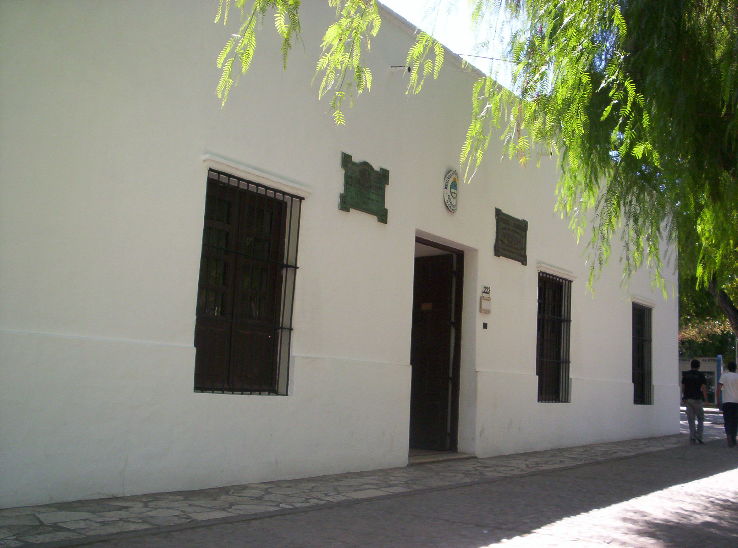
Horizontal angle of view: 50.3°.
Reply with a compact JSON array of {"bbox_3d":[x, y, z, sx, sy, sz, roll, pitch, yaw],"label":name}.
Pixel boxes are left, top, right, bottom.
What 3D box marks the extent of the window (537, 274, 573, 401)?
[{"bbox_3d":[3.015,1.063,12.796,0.100,2.035,1.341,-4,-10,37],"label":"window"}]

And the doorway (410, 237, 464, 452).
[{"bbox_3d":[0.861,0.952,10.175,0.250,2.767,1.601,-4,-10,37],"label":"doorway"}]

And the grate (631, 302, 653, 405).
[{"bbox_3d":[5.678,1.668,16.234,0.060,2.035,1.283,-4,-10,37],"label":"grate"}]

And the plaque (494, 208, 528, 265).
[{"bbox_3d":[2.155,-0.535,11.713,0.040,0.705,1.065,-4,-10,37],"label":"plaque"}]

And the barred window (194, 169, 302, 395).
[{"bbox_3d":[-1.093,0.126,7.367,0.060,1.982,1.240,-4,-10,37],"label":"barred window"}]

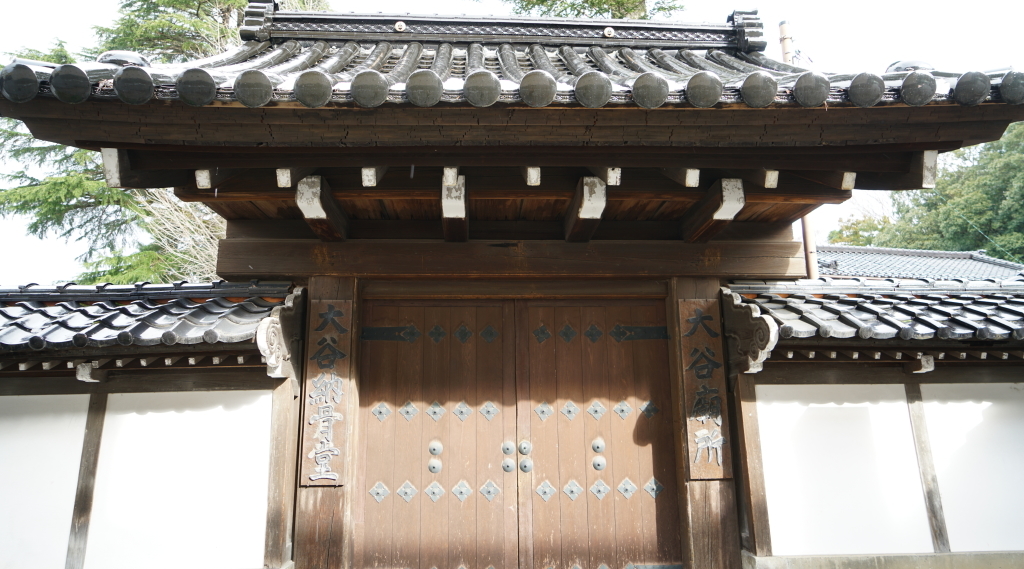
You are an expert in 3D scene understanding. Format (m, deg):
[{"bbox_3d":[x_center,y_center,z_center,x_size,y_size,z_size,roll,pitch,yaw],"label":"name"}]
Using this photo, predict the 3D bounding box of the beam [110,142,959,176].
[{"bbox_3d":[0.184,-0.702,3.773,4.744,0.139,0.130,0,-11,-3],"label":"beam"}]

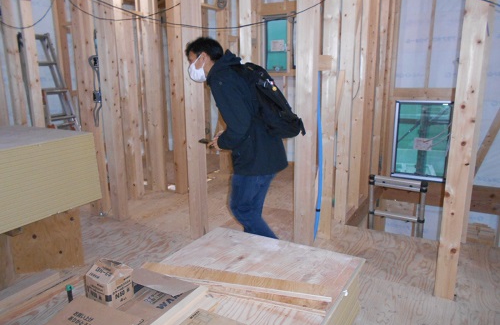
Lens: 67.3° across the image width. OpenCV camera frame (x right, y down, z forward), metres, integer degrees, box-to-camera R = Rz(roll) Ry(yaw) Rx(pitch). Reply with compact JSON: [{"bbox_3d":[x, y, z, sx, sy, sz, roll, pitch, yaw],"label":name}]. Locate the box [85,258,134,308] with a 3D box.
[{"bbox_3d":[-0.589,0.492,1.569,0.132,0.155,0.125,7,13,35],"label":"box"}]

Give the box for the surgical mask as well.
[{"bbox_3d":[-0.308,-0.561,2.265,0.100,0.135,0.135,-17,6,15],"label":"surgical mask"}]

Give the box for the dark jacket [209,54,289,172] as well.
[{"bbox_3d":[-0.015,-0.294,2.254,0.420,0.710,0.490,-5,9,18],"label":"dark jacket"}]

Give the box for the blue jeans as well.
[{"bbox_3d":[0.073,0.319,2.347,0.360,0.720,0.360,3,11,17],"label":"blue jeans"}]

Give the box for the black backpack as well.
[{"bbox_3d":[0.120,-0.359,2.192,0.210,0.480,0.300,-29,1,20],"label":"black backpack"}]

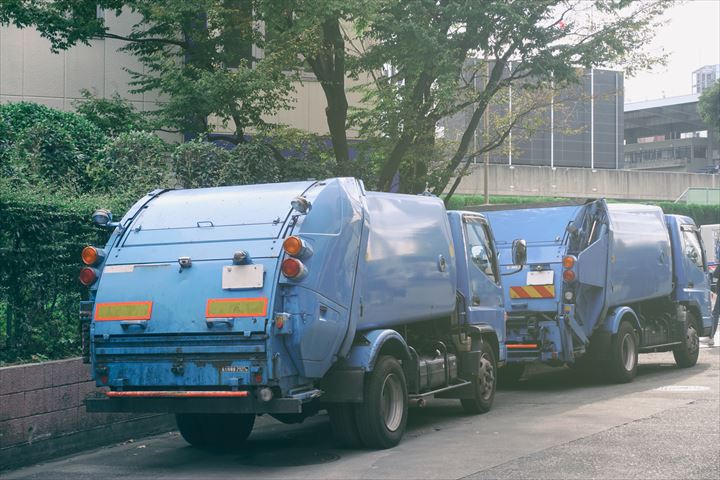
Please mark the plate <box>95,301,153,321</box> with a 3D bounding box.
[{"bbox_3d":[-1.775,0.537,10.513,0.490,0.138,0.015,-3,-18,23],"label":"plate"}]

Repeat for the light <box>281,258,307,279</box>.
[{"bbox_3d":[-0.467,0.212,10.164,0.145,0.145,0.140,-3,-7,23],"label":"light"}]

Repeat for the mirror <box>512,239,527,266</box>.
[{"bbox_3d":[1.647,0.129,14.400,0.155,0.265,0.075,-3,-1,35],"label":"mirror"}]

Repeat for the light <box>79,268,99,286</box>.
[{"bbox_3d":[-2.071,0.291,10.841,0.145,0.145,0.130,-3,-7,23],"label":"light"}]

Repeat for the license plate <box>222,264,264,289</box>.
[{"bbox_3d":[-0.849,0.268,10.168,0.330,0.165,0.015,-3,-9,23],"label":"license plate"}]

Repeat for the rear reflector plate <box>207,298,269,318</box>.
[{"bbox_3d":[-0.888,0.494,10.136,0.490,0.138,0.015,-3,-18,23],"label":"rear reflector plate"}]

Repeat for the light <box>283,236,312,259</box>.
[{"bbox_3d":[-0.456,0.053,10.207,0.145,0.145,0.150,-3,-7,23],"label":"light"}]

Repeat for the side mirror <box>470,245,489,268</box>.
[{"bbox_3d":[1.229,0.170,14.400,0.170,0.245,0.080,-3,-1,35],"label":"side mirror"}]

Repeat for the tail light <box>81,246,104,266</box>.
[{"bbox_3d":[-2.061,0.132,10.885,0.145,0.145,0.140,-3,-7,23],"label":"tail light"}]

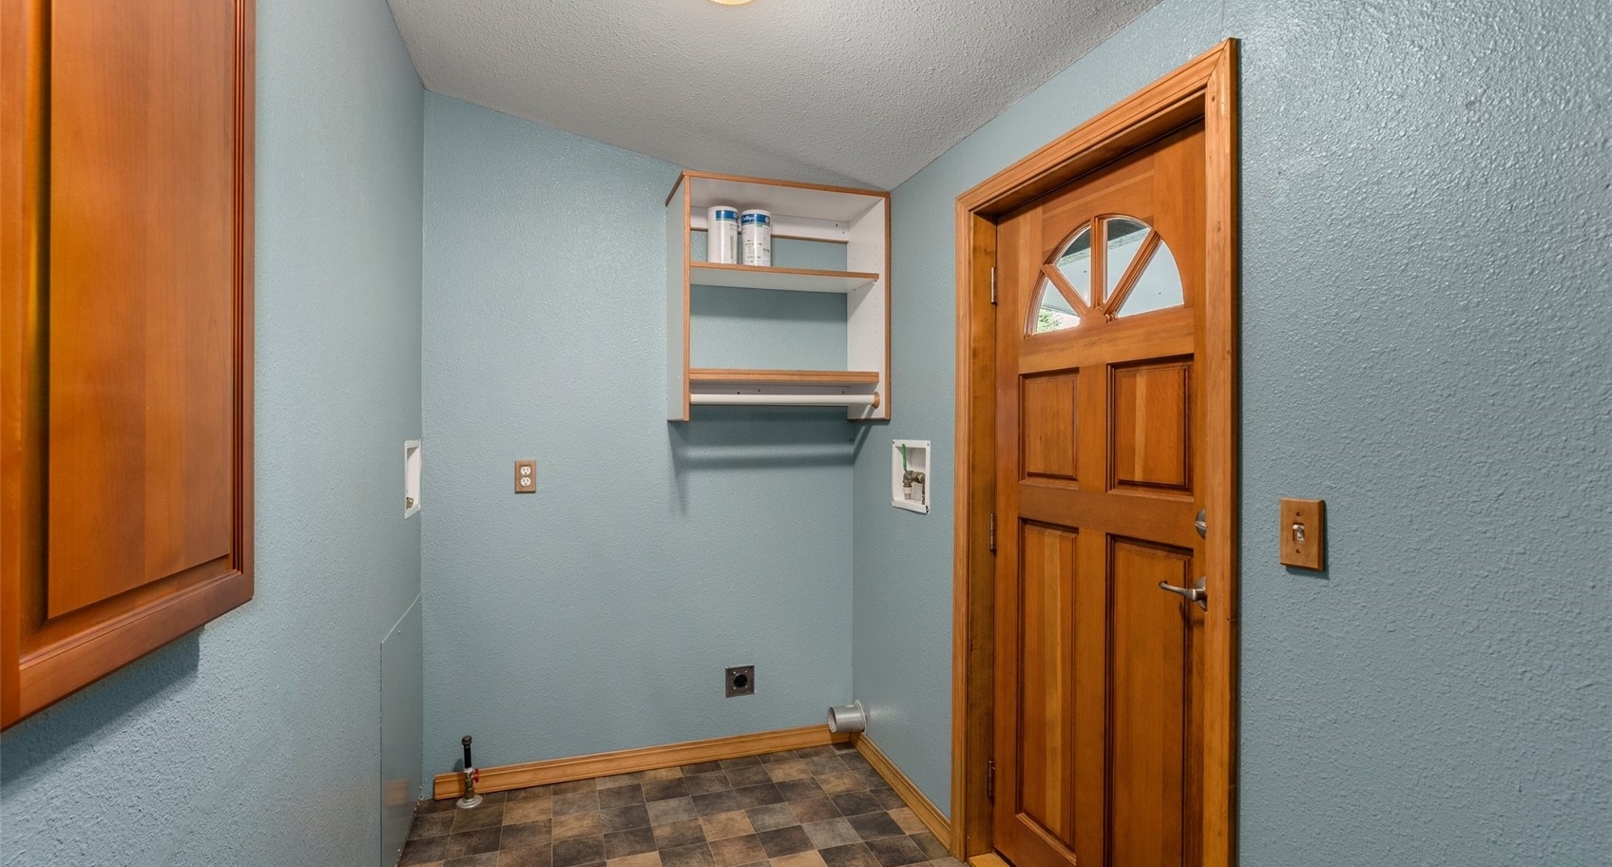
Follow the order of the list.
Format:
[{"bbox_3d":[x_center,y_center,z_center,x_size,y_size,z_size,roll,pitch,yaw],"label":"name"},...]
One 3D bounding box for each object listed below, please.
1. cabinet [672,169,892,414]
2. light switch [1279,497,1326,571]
[{"bbox_3d":[-0.108,-0.463,2.682,0.753,0.826,0.370,0,0,-19],"label":"cabinet"},{"bbox_3d":[0.800,0.161,1.156,0.012,0.113,0.071,0,0,-19],"label":"light switch"}]

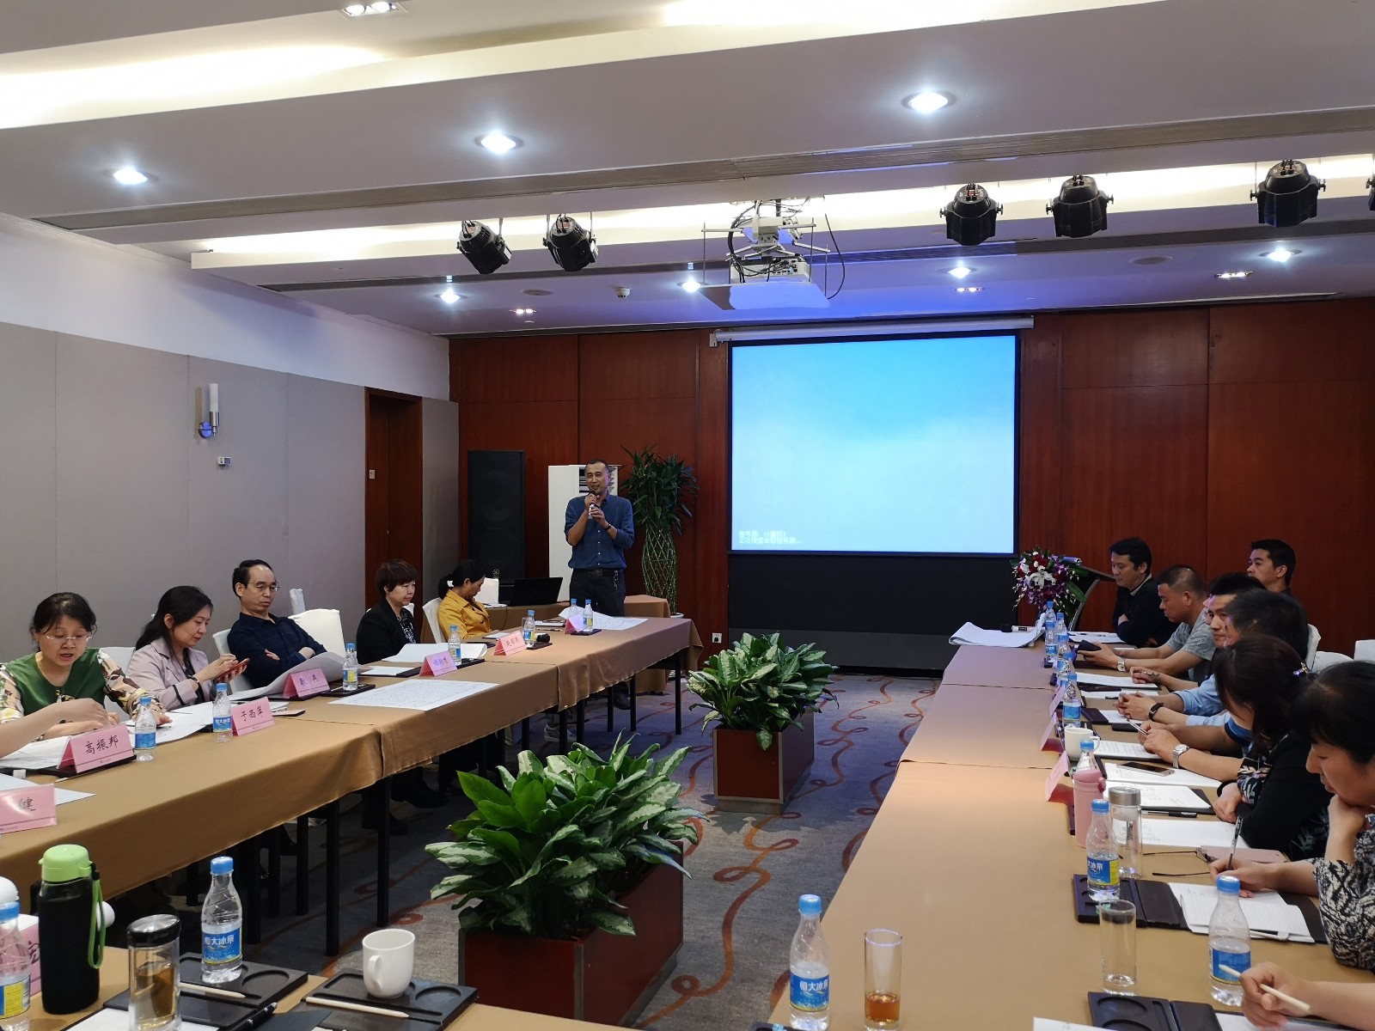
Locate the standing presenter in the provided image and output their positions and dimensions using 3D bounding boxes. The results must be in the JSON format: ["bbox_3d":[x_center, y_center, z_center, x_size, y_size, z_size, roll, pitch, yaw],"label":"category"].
[{"bbox_3d":[-0.624,0.504,7.650,0.520,1.780,0.380,0,1,1],"label":"standing presenter"}]

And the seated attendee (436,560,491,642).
[{"bbox_3d":[-1.149,0.830,6.052,0.720,1.160,0.480,1,1,24],"label":"seated attendee"}]

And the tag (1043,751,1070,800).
[{"bbox_3d":[0.991,0.683,2.802,0.095,0.092,0.195,1,1,18],"label":"tag"}]

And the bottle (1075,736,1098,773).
[{"bbox_3d":[1.042,0.676,2.800,0.062,0.192,0.062,0,1,18],"label":"bottle"}]

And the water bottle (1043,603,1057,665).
[{"bbox_3d":[1.800,0.625,5.306,0.062,0.197,0.062,1,1,17],"label":"water bottle"}]

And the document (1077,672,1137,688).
[{"bbox_3d":[1.889,0.728,4.748,0.300,0.012,0.230,1,1,17],"label":"document"}]

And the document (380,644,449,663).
[{"bbox_3d":[-1.237,0.658,5.227,0.430,0.060,0.380,1,1,18],"label":"document"}]

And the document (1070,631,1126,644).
[{"bbox_3d":[2.375,0.701,6.200,0.330,0.020,0.300,0,1,18],"label":"document"}]

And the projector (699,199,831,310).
[{"bbox_3d":[0.449,-1.516,6.136,0.680,0.570,0.620,1,1,13],"label":"projector"}]

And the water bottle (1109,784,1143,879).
[{"bbox_3d":[0.899,0.647,2.191,0.062,0.177,0.062,1,1,18],"label":"water bottle"}]

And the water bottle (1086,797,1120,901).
[{"bbox_3d":[0.793,0.635,2.043,0.058,0.183,0.058,1,1,18],"label":"water bottle"}]

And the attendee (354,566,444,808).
[{"bbox_3d":[-1.450,0.835,5.600,0.720,1.200,0.500,1,1,30],"label":"attendee"}]

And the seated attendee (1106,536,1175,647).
[{"bbox_3d":[2.505,0.773,5.901,0.750,1.320,0.520,0,1,4],"label":"seated attendee"}]

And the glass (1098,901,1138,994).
[{"bbox_3d":[0.677,0.675,1.677,0.054,0.130,0.054,1,1,18],"label":"glass"}]

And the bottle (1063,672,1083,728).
[{"bbox_3d":[1.313,0.625,3.649,0.058,0.183,0.058,1,1,18],"label":"bottle"}]

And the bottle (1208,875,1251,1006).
[{"bbox_3d":[0.865,0.675,1.707,0.062,0.192,0.062,1,1,17],"label":"bottle"}]

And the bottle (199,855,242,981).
[{"bbox_3d":[-0.744,0.643,1.717,0.062,0.190,0.062,1,1,17],"label":"bottle"}]

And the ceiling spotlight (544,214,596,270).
[{"bbox_3d":[-0.657,-1.530,6.050,0.310,0.270,0.280,0,-28,9],"label":"ceiling spotlight"}]

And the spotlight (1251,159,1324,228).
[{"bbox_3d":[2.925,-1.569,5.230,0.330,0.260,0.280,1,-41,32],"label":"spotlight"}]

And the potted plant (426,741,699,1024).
[{"bbox_3d":[-0.310,1.086,3.200,0.580,0.790,0.930,0,1,18],"label":"potted plant"}]

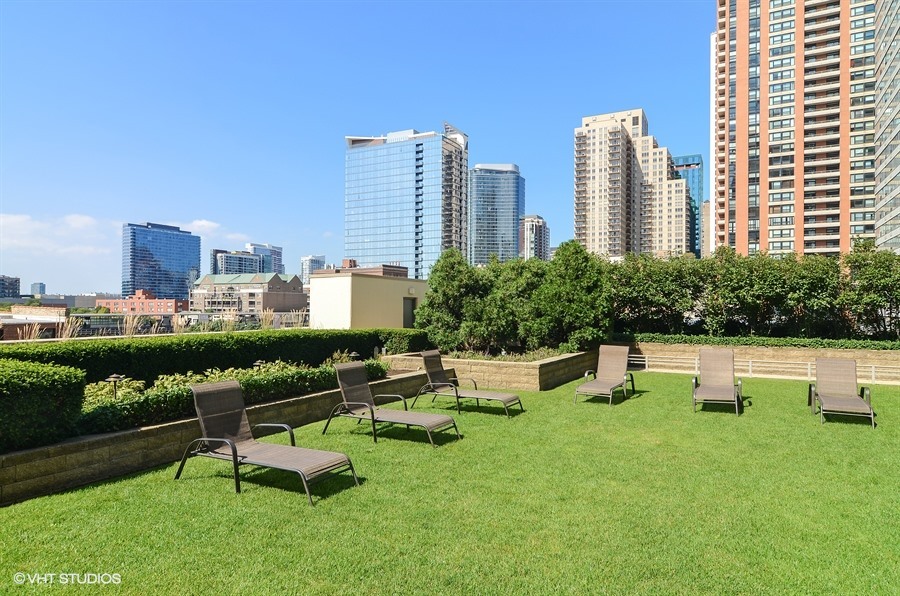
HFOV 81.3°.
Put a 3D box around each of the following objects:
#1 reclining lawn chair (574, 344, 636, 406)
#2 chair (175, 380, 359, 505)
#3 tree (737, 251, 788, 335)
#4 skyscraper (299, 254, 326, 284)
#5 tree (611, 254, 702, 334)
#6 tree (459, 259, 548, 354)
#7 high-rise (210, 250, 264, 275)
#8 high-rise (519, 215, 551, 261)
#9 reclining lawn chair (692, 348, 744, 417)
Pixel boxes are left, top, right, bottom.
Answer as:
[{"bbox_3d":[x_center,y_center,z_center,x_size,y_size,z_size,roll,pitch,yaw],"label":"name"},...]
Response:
[{"bbox_3d":[3.123,1.524,10.550,0.813,1.004,1.879,0,-1,30],"label":"reclining lawn chair"},{"bbox_3d":[-1.923,1.439,5.538,1.879,0.981,0.813,0,-1,28],"label":"chair"},{"bbox_3d":[9.385,0.009,15.736,1.608,2.736,1.700,0,-1,26],"label":"tree"},{"bbox_3d":[-173.746,-14.499,666.098,15.000,76.055,28.000,0,-1,30],"label":"skyscraper"},{"bbox_3d":[6.717,0.022,17.043,2.843,2.747,2.400,0,-1,26],"label":"tree"},{"bbox_3d":[1.343,0.192,13.400,2.250,2.507,2.100,0,-1,0],"label":"tree"},{"bbox_3d":[-240.303,-15.514,596.181,43.000,81.000,36.000,1,-1,-34],"label":"high-rise"},{"bbox_3d":[72.329,-22.586,446.320,19.000,91.000,26.000,0,-1,26],"label":"high-rise"},{"bbox_3d":[4.569,1.384,8.952,0.734,0.901,1.727,0,-1,28],"label":"reclining lawn chair"}]

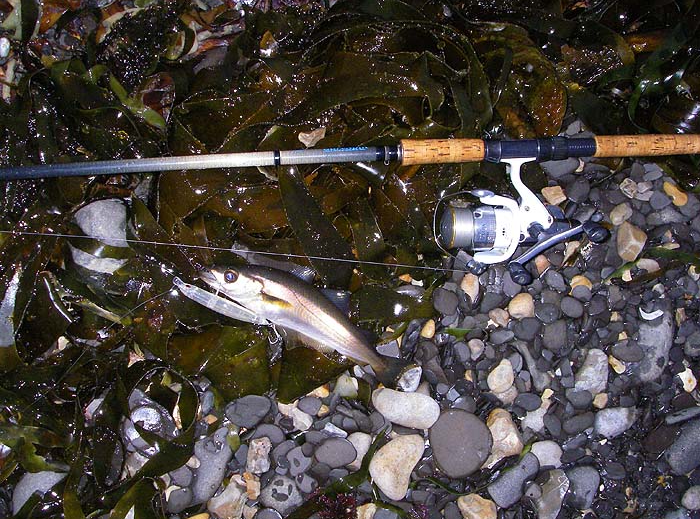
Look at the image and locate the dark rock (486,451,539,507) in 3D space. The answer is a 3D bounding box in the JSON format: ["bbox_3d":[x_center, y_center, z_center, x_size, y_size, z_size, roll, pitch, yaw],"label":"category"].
[{"bbox_3d":[0.178,0.239,0.835,0.033,0.023,0.071,42,77,12],"label":"dark rock"}]

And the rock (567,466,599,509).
[{"bbox_3d":[0.258,0.252,0.849,0.034,0.020,0.045,10,74,3],"label":"rock"}]

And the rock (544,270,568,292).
[{"bbox_3d":[0.242,0.025,0.902,0.020,0.011,0.028,-39,77,-11],"label":"rock"}]

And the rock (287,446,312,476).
[{"bbox_3d":[-0.056,0.224,0.856,0.025,0.016,0.033,17,75,5],"label":"rock"}]

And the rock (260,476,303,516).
[{"bbox_3d":[-0.076,0.260,0.846,0.047,0.023,0.038,9,74,3],"label":"rock"}]

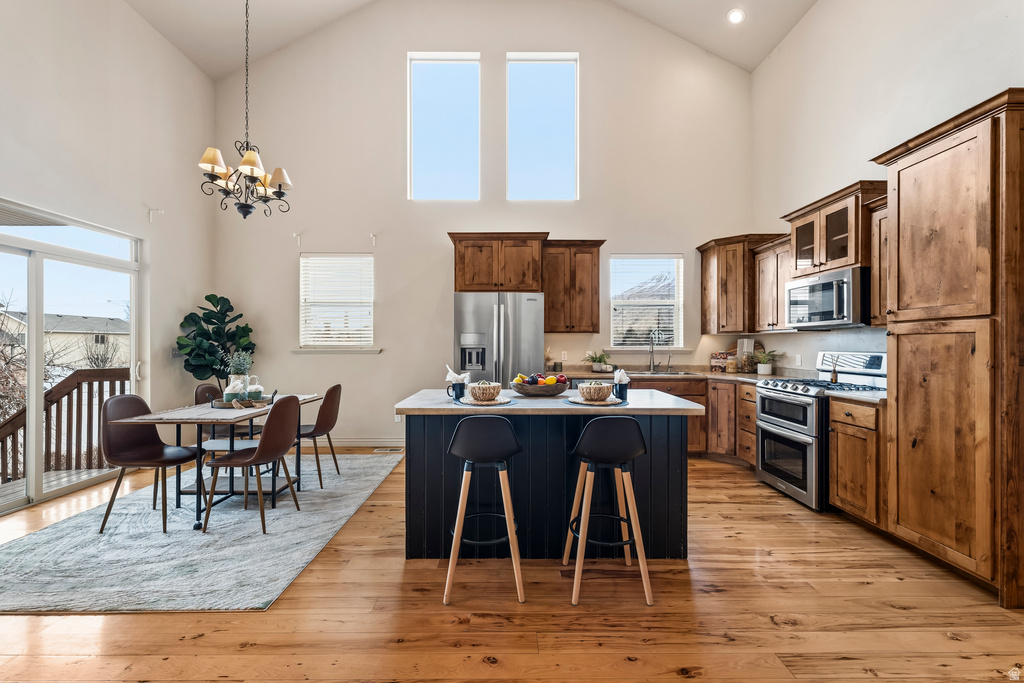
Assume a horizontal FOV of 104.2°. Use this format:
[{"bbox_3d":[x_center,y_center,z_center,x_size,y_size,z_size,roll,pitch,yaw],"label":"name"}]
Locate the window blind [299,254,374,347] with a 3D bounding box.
[{"bbox_3d":[-2.159,-0.500,4.960,0.915,1.190,0.120,0,0,0],"label":"window blind"}]

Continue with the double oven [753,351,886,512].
[{"bbox_3d":[2.581,0.703,3.342,0.710,1.200,0.760,0,0,0],"label":"double oven"}]

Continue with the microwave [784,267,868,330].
[{"bbox_3d":[2.770,-0.345,3.390,0.390,0.418,0.750,0,0,0],"label":"microwave"}]

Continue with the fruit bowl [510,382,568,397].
[{"bbox_3d":[0.198,0.335,2.810,0.410,0.095,0.330,0,0,-1],"label":"fruit bowl"}]

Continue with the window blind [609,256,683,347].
[{"bbox_3d":[1.677,-0.502,4.950,0.895,1.150,0.070,0,0,0],"label":"window blind"}]

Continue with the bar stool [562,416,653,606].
[{"bbox_3d":[0.483,0.833,2.128,0.435,0.925,0.425,0,0,0],"label":"bar stool"}]

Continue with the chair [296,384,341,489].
[{"bbox_3d":[-1.830,0.846,3.659,0.550,0.900,0.460,0,0,0],"label":"chair"}]

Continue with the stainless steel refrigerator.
[{"bbox_3d":[-0.126,0.400,4.400,0.910,1.780,0.810,0,0,-1],"label":"stainless steel refrigerator"}]

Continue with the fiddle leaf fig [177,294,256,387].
[{"bbox_3d":[-3.200,0.390,4.380,0.770,1.790,0.740,0,0,-1],"label":"fiddle leaf fig"}]

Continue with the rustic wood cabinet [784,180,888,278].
[{"bbox_3d":[2.763,-0.877,3.364,0.400,0.603,0.870,0,0,0],"label":"rustic wood cabinet"}]

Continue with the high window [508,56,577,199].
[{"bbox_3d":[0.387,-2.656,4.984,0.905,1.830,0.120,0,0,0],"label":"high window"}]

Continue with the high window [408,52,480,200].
[{"bbox_3d":[-0.836,-2.655,4.970,0.905,1.826,0.130,0,0,0],"label":"high window"}]

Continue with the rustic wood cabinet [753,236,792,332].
[{"bbox_3d":[2.780,-0.540,4.020,0.370,0.910,0.560,0,0,0],"label":"rustic wood cabinet"}]

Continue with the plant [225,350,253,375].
[{"bbox_3d":[-2.360,0.185,3.440,0.240,0.210,0.220,0,0,-1],"label":"plant"}]

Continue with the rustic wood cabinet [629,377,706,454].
[{"bbox_3d":[1.685,0.854,4.618,0.860,0.870,0.620,0,0,0],"label":"rustic wood cabinet"}]

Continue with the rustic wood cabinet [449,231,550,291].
[{"bbox_3d":[-0.145,-0.834,4.564,1.060,0.620,0.700,0,0,0],"label":"rustic wood cabinet"}]

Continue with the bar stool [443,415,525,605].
[{"bbox_3d":[-0.140,0.825,2.135,0.400,0.920,0.400,0,0,-1],"label":"bar stool"}]

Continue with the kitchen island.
[{"bbox_3d":[0.222,0.848,2.750,1.800,0.914,0.850,0,0,0],"label":"kitchen island"}]

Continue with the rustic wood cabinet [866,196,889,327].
[{"bbox_3d":[2.760,-0.550,2.703,0.380,0.890,0.460,0,0,0],"label":"rustic wood cabinet"}]

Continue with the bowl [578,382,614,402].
[{"bbox_3d":[0.525,0.315,2.500,0.217,0.100,0.217,0,0,0],"label":"bowl"}]

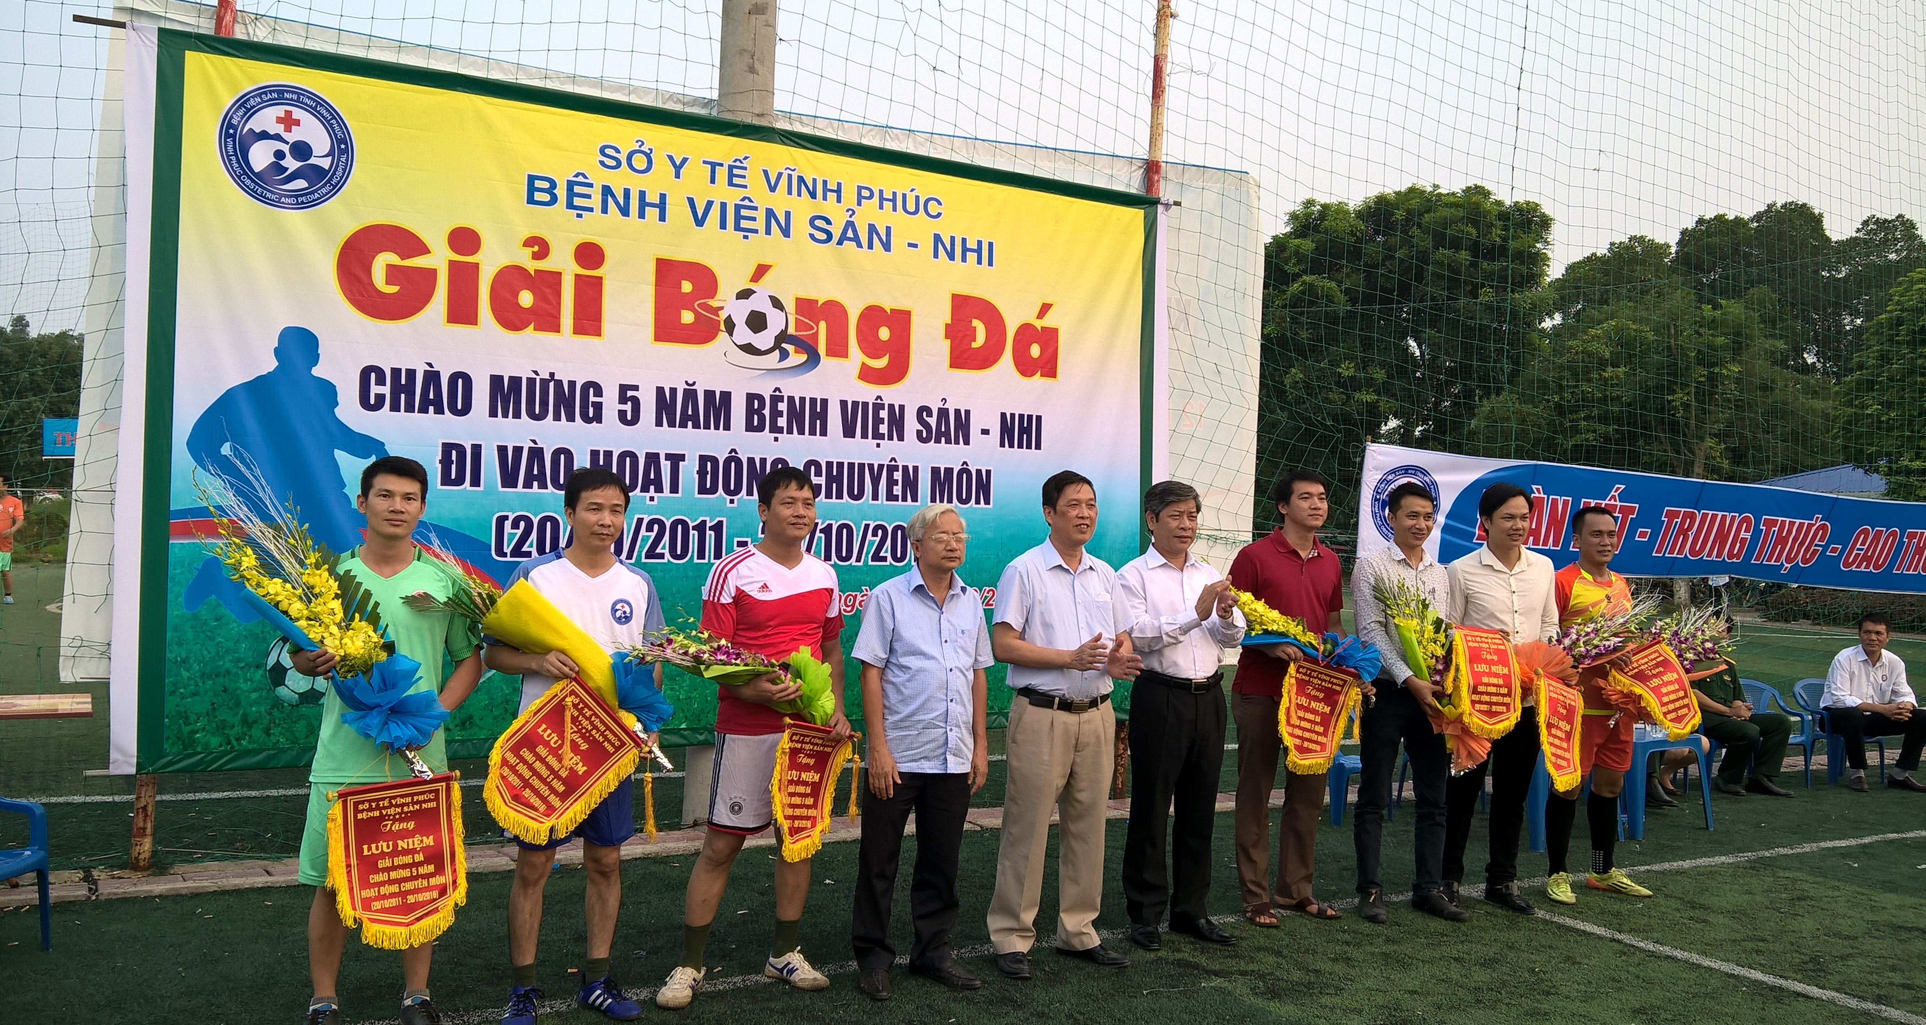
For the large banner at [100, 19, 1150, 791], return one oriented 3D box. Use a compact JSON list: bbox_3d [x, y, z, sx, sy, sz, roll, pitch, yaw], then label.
[{"bbox_3d":[-1.115,-0.377,7.370,5.100,2.970,0.080,2,0,-30],"label":"large banner"}]

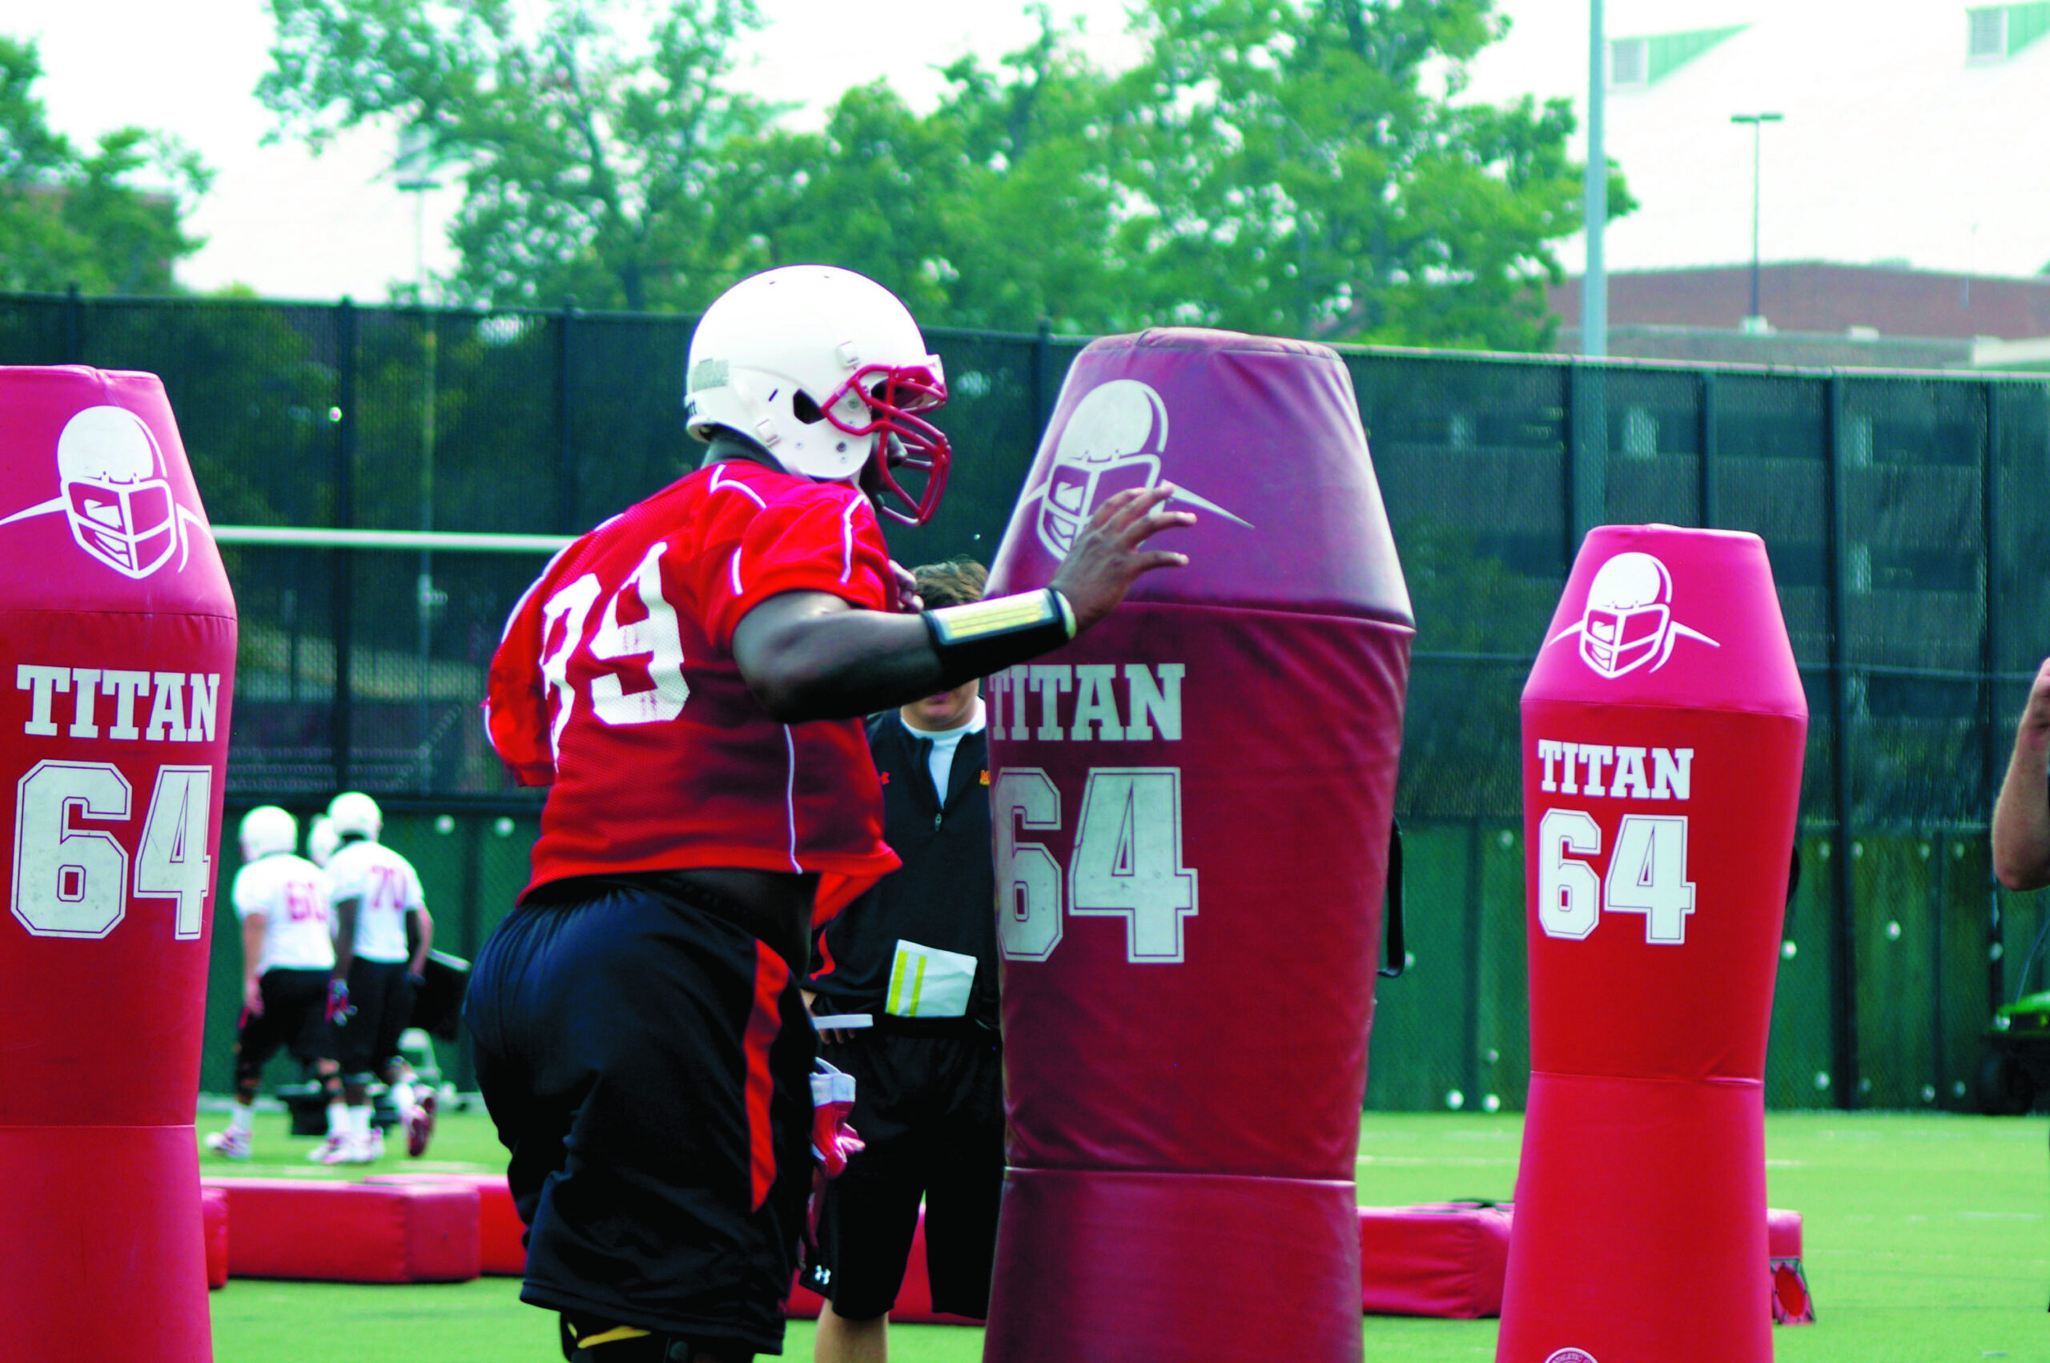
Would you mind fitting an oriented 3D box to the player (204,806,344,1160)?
[{"bbox_3d":[-3.829,1.544,51.500,0.640,1.800,0.750,2,-2,-42],"label":"player"}]

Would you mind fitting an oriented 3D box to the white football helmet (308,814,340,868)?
[{"bbox_3d":[-3.637,0.843,53.000,0.250,0.270,0.320,2,-2,-38],"label":"white football helmet"}]

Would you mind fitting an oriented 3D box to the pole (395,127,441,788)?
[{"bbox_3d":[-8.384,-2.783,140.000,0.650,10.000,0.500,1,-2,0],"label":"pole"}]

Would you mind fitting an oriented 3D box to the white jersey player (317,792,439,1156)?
[{"bbox_3d":[-3.313,1.515,51.500,0.620,1.890,0.720,2,-2,-27],"label":"white jersey player"}]

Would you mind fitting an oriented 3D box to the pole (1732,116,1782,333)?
[{"bbox_3d":[18.152,-11.410,250.000,1.280,5.400,0.450,1,-2,0],"label":"pole"}]

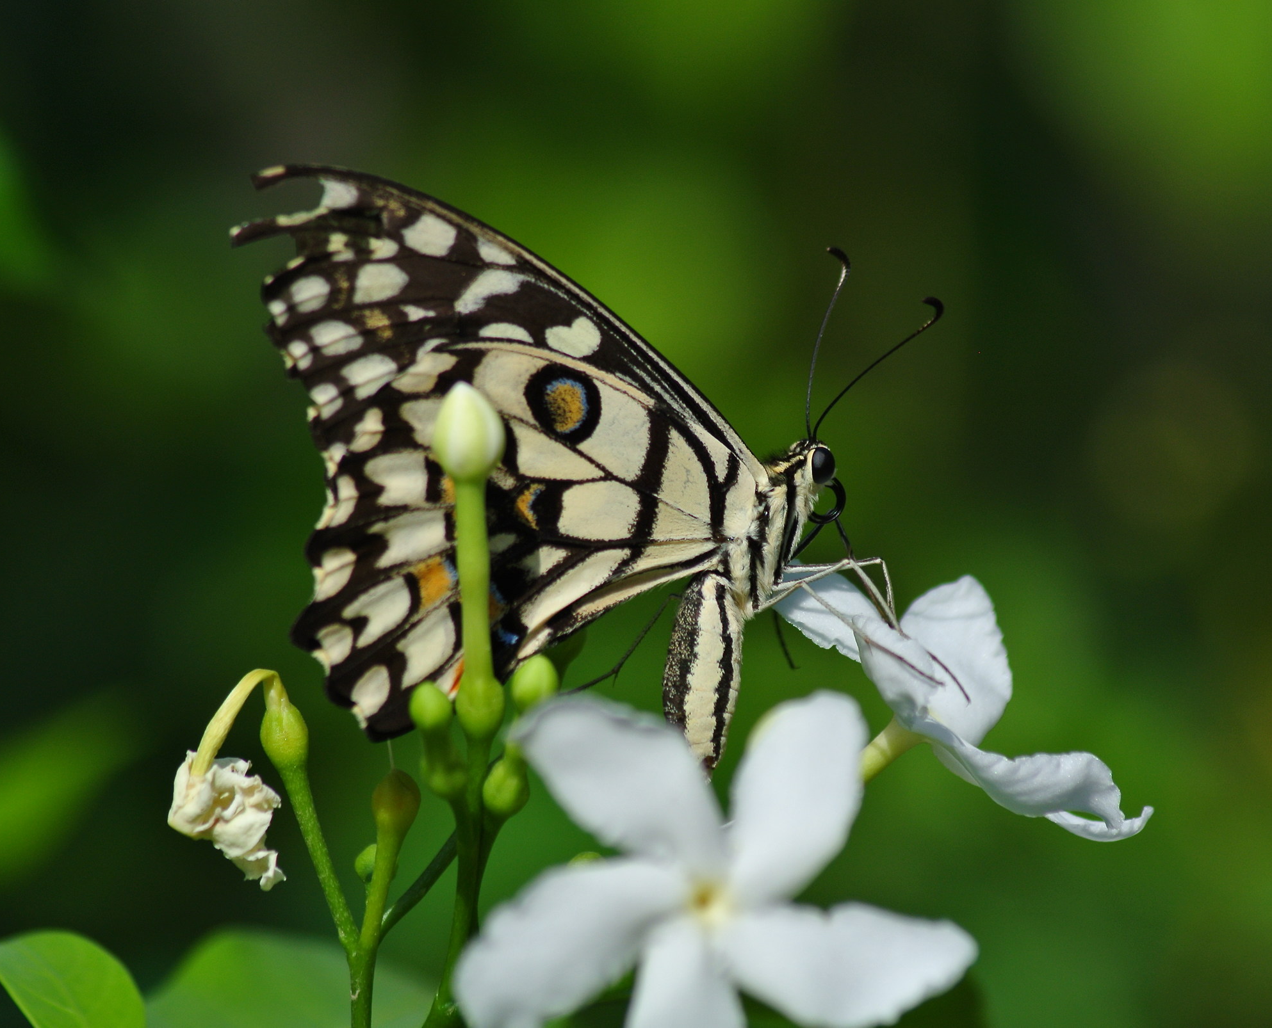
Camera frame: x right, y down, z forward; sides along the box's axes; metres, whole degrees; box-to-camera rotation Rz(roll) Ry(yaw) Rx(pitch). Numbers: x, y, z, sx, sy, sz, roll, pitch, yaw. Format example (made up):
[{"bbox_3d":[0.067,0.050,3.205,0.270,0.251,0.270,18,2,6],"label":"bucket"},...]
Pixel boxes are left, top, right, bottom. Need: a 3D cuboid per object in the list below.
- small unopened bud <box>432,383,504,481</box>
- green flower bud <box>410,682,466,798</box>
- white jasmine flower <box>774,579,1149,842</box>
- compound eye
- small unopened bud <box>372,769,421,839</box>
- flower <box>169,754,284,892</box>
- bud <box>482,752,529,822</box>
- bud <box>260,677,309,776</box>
[{"bbox_3d":[-0.013,-0.006,1.190,0.006,0.008,0.006,1,3,0],"label":"small unopened bud"},{"bbox_3d":[-0.015,0.017,1.195,0.004,0.009,0.004,-10,0,0],"label":"green flower bud"},{"bbox_3d":[0.026,0.014,1.200,0.034,0.011,0.025,34,24,0],"label":"white jasmine flower"},{"bbox_3d":[0.014,-0.004,1.200,0.002,0.003,0.002,2,3,-24],"label":"compound eye"},{"bbox_3d":[-0.018,0.022,1.200,0.004,0.005,0.004,7,0,0],"label":"small unopened bud"},{"bbox_3d":[-0.032,0.024,1.200,0.009,0.011,0.008,0,5,-6],"label":"flower"},{"bbox_3d":[-0.010,0.021,1.200,0.003,0.005,0.003,18,0,0],"label":"bud"},{"bbox_3d":[-0.027,0.016,1.200,0.004,0.007,0.004,-12,0,0],"label":"bud"}]

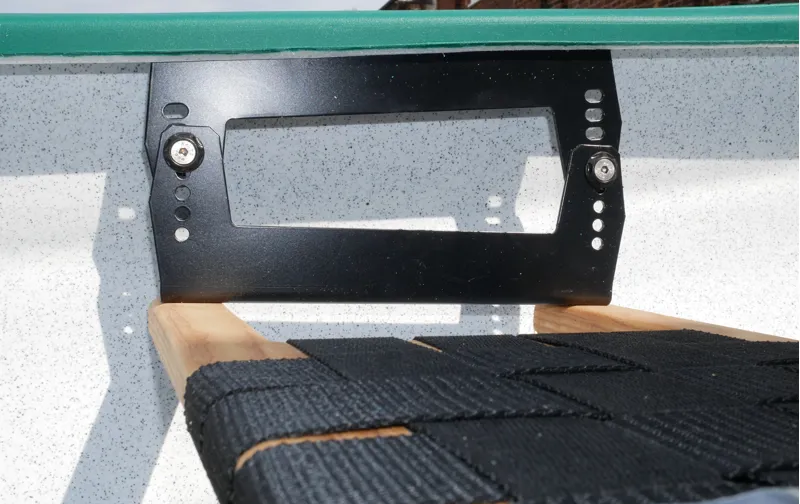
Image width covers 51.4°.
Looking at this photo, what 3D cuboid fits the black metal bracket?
[{"bbox_3d":[-0.001,-0.047,0.498,0.288,0.158,0.042,1,3,-13],"label":"black metal bracket"}]

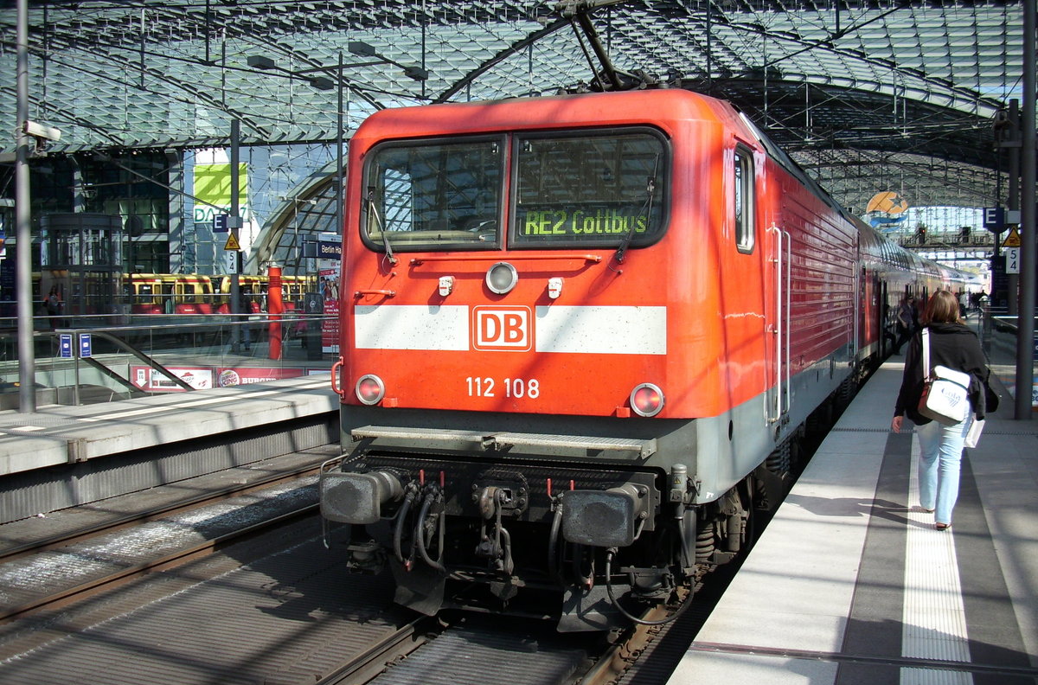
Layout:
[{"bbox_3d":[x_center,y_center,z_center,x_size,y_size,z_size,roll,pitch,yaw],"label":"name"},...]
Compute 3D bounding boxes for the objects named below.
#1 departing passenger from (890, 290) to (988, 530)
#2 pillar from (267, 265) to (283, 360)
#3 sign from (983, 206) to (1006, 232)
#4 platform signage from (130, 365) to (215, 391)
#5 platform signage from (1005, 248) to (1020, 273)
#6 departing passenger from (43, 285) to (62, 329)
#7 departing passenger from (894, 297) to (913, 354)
[{"bbox_3d":[3.056,0.484,6.750,0.660,1.700,0.500,1,3,23],"label":"departing passenger"},{"bbox_3d":[-5.994,-0.732,22.800,0.350,2.320,0.350,1,3,21],"label":"pillar"},{"bbox_3d":[11.454,-2.981,22.400,0.540,0.560,0.090,1,3,21],"label":"sign"},{"bbox_3d":[-8.145,0.852,21.800,1.930,0.600,0.060,1,3,10],"label":"platform signage"},{"bbox_3d":[11.892,-1.970,22.400,0.330,0.630,0.040,1,3,21],"label":"platform signage"},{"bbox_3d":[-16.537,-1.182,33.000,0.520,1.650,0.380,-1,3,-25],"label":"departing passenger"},{"bbox_3d":[10.309,-0.460,24.700,0.550,1.660,0.500,-1,3,-21],"label":"departing passenger"}]

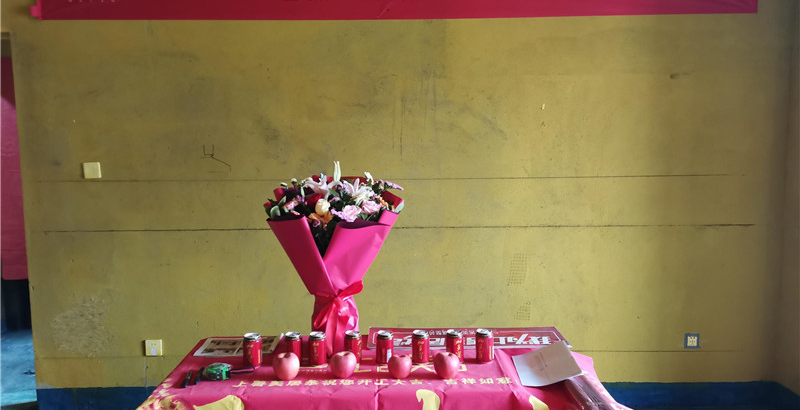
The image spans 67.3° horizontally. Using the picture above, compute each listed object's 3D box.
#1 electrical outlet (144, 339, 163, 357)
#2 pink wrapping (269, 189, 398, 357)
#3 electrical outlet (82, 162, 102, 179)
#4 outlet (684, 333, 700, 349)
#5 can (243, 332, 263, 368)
[{"bbox_3d":[-1.340,0.779,3.278,0.086,0.086,0.012,-1,5,0],"label":"electrical outlet"},{"bbox_3d":[-0.253,0.248,2.381,0.538,0.675,0.320,-1,5,0],"label":"pink wrapping"},{"bbox_3d":[-1.631,-0.182,3.189,0.086,0.086,0.012,-1,5,0],"label":"electrical outlet"},{"bbox_3d":[1.595,0.746,3.277,0.086,0.086,0.012,-1,5,0],"label":"outlet"},{"bbox_3d":[-0.554,0.544,2.259,0.065,0.114,0.065,-1,5,0],"label":"can"}]

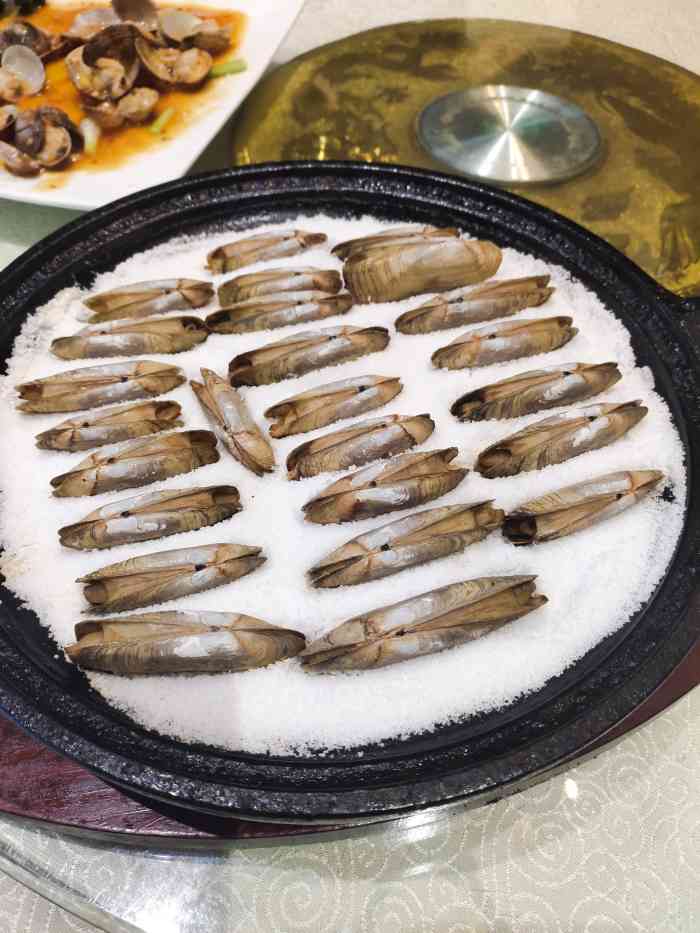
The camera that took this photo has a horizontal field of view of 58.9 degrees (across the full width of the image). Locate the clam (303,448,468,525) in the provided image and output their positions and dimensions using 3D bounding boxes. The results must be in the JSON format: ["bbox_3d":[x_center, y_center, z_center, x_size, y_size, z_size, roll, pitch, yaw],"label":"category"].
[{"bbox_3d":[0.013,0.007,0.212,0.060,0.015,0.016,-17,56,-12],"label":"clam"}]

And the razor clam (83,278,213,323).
[{"bbox_3d":[-0.087,-0.072,0.269,0.054,0.014,0.016,-10,55,-7],"label":"razor clam"}]

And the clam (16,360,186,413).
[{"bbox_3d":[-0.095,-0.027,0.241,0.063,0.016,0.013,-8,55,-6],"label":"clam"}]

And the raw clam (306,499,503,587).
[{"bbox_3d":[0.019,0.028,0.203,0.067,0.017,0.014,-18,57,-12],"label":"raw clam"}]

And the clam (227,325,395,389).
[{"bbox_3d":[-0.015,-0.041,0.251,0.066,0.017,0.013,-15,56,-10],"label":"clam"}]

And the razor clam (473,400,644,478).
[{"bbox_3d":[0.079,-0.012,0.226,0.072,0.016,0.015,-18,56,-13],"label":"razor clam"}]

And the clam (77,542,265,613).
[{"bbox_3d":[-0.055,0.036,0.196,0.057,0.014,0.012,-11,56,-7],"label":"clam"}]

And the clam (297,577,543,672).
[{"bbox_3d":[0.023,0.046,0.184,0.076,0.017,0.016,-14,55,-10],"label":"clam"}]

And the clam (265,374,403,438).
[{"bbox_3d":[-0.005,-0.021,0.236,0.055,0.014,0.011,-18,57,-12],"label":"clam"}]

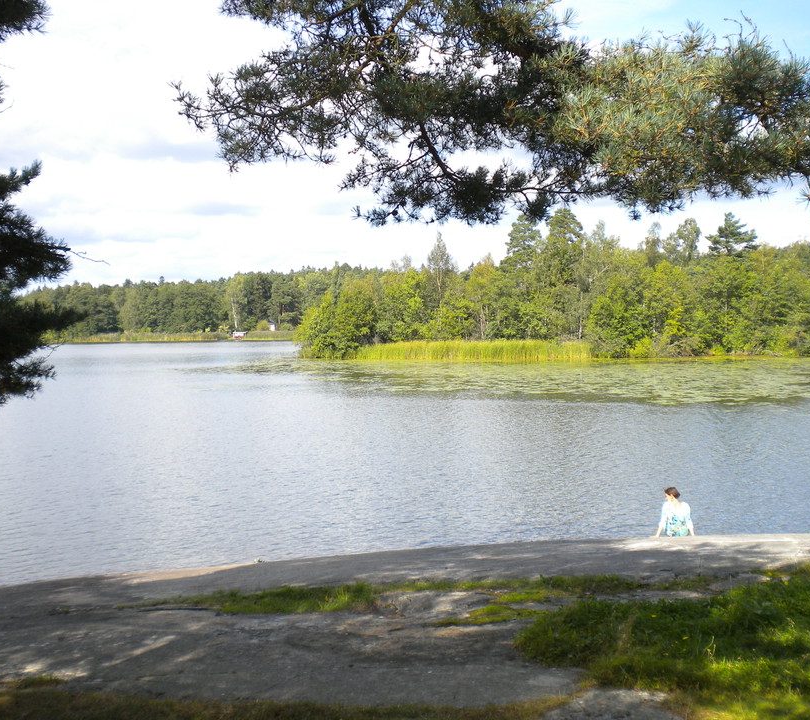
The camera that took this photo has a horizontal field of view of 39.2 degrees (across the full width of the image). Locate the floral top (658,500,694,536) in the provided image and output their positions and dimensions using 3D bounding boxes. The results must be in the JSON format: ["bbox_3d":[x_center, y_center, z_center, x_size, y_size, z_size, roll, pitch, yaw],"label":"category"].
[{"bbox_3d":[4.000,2.360,16.800,0.520,0.540,0.320,0,1,3],"label":"floral top"}]

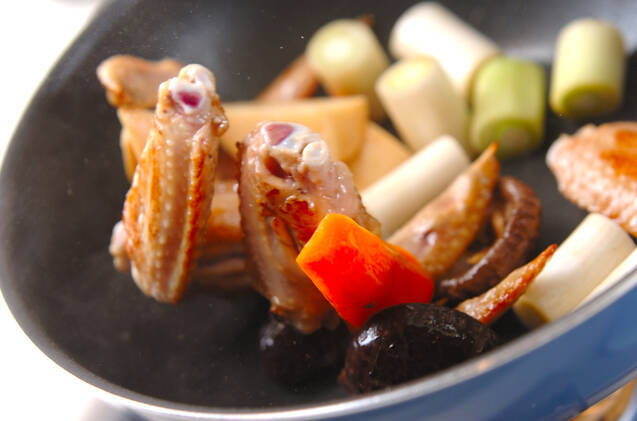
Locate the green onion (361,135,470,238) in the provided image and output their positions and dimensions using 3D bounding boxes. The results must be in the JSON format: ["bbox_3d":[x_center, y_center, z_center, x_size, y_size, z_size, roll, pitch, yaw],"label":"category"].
[{"bbox_3d":[0.027,-0.007,0.567,0.039,0.014,0.014,-35,35,-3],"label":"green onion"}]

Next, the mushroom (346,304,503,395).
[{"bbox_3d":[0.027,0.038,0.522,0.044,0.018,0.040,-16,37,5],"label":"mushroom"}]

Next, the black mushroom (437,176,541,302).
[{"bbox_3d":[0.047,0.006,0.548,0.038,0.016,0.040,24,80,52],"label":"black mushroom"}]

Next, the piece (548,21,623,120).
[{"bbox_3d":[0.084,-0.044,0.577,0.021,0.021,0.025,13,62,-16],"label":"piece"}]

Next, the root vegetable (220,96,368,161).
[{"bbox_3d":[-0.008,-0.026,0.602,0.049,0.021,0.021,-13,39,16],"label":"root vegetable"}]

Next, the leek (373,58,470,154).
[{"bbox_3d":[0.033,-0.034,0.592,0.021,0.028,0.021,-23,27,10],"label":"leek"}]

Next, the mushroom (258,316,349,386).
[{"bbox_3d":[-0.003,0.039,0.550,0.033,0.018,0.032,-19,37,7],"label":"mushroom"}]

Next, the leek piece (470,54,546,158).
[{"bbox_3d":[0.060,-0.032,0.580,0.022,0.022,0.025,13,57,-16],"label":"leek piece"}]

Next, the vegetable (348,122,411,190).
[{"bbox_3d":[0.019,-0.017,0.588,0.030,0.024,0.027,-36,38,-14],"label":"vegetable"}]

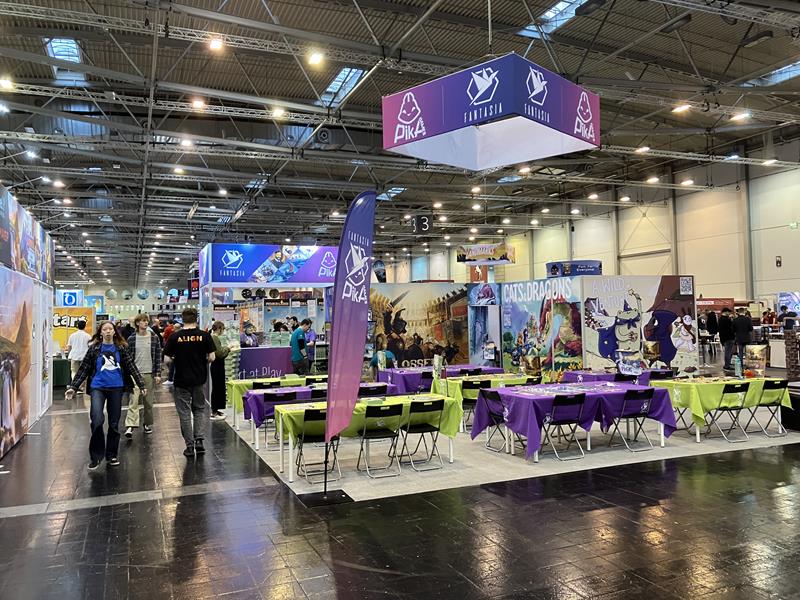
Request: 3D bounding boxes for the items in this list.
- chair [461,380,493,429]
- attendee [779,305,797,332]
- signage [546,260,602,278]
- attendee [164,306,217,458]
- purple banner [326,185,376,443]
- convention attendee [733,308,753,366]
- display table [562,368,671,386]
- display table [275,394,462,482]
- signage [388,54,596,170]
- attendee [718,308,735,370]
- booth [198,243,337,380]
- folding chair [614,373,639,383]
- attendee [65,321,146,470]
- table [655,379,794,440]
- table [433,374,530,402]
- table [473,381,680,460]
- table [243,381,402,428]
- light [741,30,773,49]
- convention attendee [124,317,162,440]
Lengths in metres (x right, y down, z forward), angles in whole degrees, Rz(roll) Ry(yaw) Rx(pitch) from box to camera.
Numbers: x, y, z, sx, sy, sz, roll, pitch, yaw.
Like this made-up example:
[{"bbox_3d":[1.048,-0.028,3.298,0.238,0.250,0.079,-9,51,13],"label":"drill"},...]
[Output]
[{"bbox_3d":[1.079,1.566,9.670,0.460,0.770,0.480,0,-1,-23],"label":"chair"},{"bbox_3d":[12.293,1.115,20.474,0.550,1.830,0.400,0,-2,-30],"label":"attendee"},{"bbox_3d":[7.551,-1.320,28.000,2.400,0.720,0.500,-2,-1,25],"label":"signage"},{"bbox_3d":[-2.639,1.023,8.171,0.620,1.820,0.450,0,-2,-20],"label":"attendee"},{"bbox_3d":[-0.473,0.140,6.217,0.500,2.350,0.080,0,-2,-30],"label":"purple banner"},{"bbox_3d":[9.748,1.121,18.464,0.580,1.760,0.380,-1,-1,9],"label":"convention attendee"},{"bbox_3d":[3.553,1.520,10.413,1.650,0.750,0.800,0,-2,-23],"label":"display table"},{"bbox_3d":[-0.340,1.500,7.234,2.050,0.750,0.650,0,-2,-23],"label":"display table"},{"bbox_3d":[1.791,-3.457,12.596,3.000,1.000,3.000,-2,-2,44],"label":"signage"},{"bbox_3d":[9.705,1.171,19.402,0.520,1.760,0.380,-1,-1,18],"label":"attendee"},{"bbox_3d":[-2.795,0.511,14.319,3.000,3.220,2.200,0,-1,-23],"label":"booth"},{"bbox_3d":[3.276,1.492,9.709,0.420,0.780,0.470,0,-2,-23],"label":"folding chair"},{"bbox_3d":[-3.517,1.113,7.745,0.880,1.730,0.450,0,-1,-23],"label":"attendee"},{"bbox_3d":[4.389,1.466,8.954,1.680,0.760,0.850,0,-2,-23],"label":"table"},{"bbox_3d":[1.415,1.412,9.792,1.650,0.520,0.850,0,-2,-23],"label":"table"},{"bbox_3d":[2.194,1.462,8.233,2.150,0.700,1.320,0,-2,-23],"label":"table"},{"bbox_3d":[-1.074,1.439,8.937,2.100,0.530,0.700,0,-2,-23],"label":"table"},{"bbox_3d":[11.220,-8.199,20.366,0.420,0.300,1.000,0,-1,-23],"label":"light"},{"bbox_3d":[-3.901,1.132,9.785,0.540,1.810,0.500,0,-1,-23],"label":"convention attendee"}]

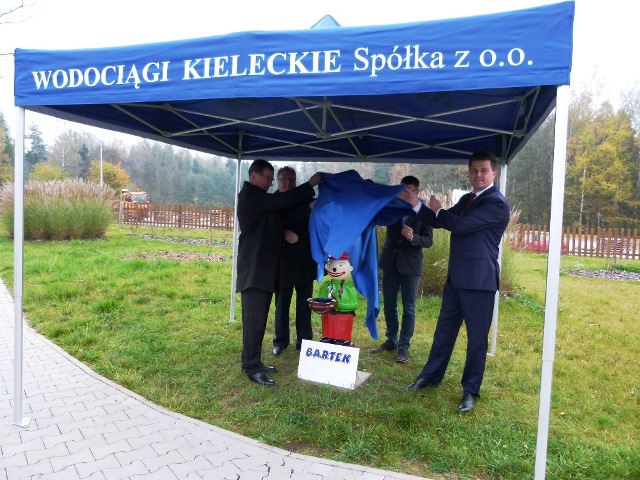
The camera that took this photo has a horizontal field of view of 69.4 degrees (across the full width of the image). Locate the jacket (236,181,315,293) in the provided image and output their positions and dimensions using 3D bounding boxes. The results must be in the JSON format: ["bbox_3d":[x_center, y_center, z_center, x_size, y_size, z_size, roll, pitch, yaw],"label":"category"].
[{"bbox_3d":[-0.364,-0.021,3.810,0.601,0.916,0.492,3,4,6],"label":"jacket"}]

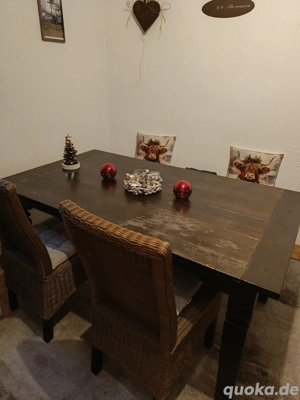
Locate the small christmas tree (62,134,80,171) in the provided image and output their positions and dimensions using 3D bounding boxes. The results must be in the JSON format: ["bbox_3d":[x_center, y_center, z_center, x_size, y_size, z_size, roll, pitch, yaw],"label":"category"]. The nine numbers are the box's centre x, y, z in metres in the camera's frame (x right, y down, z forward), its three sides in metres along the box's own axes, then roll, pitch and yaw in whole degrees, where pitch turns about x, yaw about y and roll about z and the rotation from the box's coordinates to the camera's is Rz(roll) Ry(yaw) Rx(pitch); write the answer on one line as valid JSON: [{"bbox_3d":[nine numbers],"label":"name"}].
[{"bbox_3d":[-0.561,-0.338,1.941,0.125,0.233,0.125,16,30,28],"label":"small christmas tree"}]

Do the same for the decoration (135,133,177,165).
[{"bbox_3d":[0.026,-0.364,2.424,0.400,0.400,0.130,16,17,28],"label":"decoration"}]

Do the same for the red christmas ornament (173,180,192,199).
[{"bbox_3d":[0.183,-0.056,1.534,0.103,0.103,0.103,1,26,0],"label":"red christmas ornament"}]

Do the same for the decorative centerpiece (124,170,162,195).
[{"bbox_3d":[-0.036,-0.113,1.672,0.234,0.078,0.234,1,26,0],"label":"decorative centerpiece"}]

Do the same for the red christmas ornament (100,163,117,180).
[{"bbox_3d":[-0.263,-0.180,1.772,0.103,0.103,0.103,1,26,0],"label":"red christmas ornament"}]

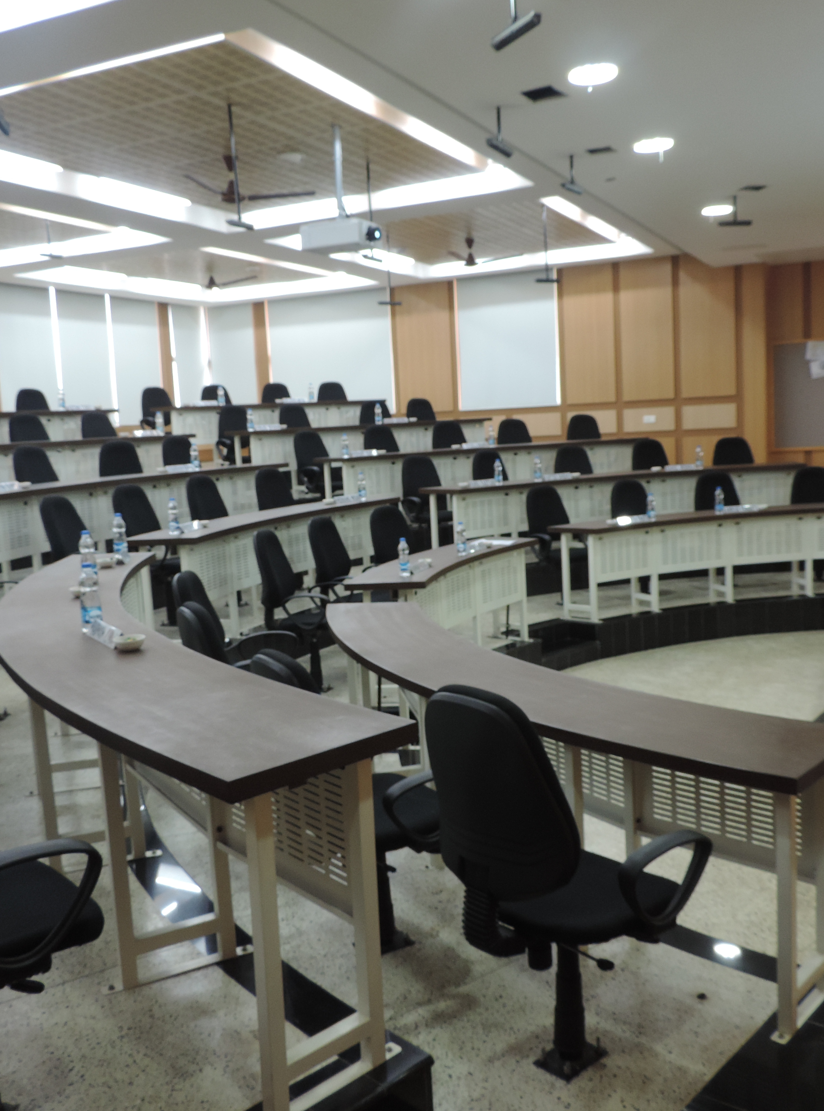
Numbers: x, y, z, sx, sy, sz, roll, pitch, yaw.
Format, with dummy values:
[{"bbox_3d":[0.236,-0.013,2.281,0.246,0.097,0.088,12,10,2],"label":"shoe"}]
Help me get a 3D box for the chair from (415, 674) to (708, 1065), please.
[{"bbox_3d":[0.370,0.782,2.538,0.580,1.010,0.580,-8,9,-38],"label":"chair"}]

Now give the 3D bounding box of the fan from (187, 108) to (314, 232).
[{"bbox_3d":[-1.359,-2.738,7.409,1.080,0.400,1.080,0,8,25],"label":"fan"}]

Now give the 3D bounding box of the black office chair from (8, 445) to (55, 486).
[{"bbox_3d":[-2.860,-0.379,8.322,0.630,1.040,0.600,0,8,18],"label":"black office chair"}]

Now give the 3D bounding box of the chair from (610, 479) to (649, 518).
[{"bbox_3d":[2.204,-0.194,9.700,0.600,1.040,0.630,-7,8,-28],"label":"chair"}]

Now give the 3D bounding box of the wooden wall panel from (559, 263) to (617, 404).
[{"bbox_3d":[2.287,-2.825,13.171,0.649,1.730,0.040,1,8,26],"label":"wooden wall panel"}]

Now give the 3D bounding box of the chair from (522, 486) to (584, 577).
[{"bbox_3d":[1.265,-0.079,8.810,0.580,1.010,0.580,-7,8,-31],"label":"chair"}]

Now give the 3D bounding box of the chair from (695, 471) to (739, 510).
[{"bbox_3d":[2.842,-0.228,9.310,0.580,1.010,0.580,-4,7,-8],"label":"chair"}]

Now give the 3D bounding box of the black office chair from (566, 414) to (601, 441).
[{"bbox_3d":[2.048,-1.110,11.800,0.580,1.010,0.580,-4,7,-7],"label":"black office chair"}]

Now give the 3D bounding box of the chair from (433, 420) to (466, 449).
[{"bbox_3d":[0.562,-1.022,11.891,0.600,1.040,0.630,-8,9,-36],"label":"chair"}]

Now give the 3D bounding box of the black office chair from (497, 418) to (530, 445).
[{"bbox_3d":[1.242,-1.040,11.600,0.580,1.010,0.580,-5,7,-19],"label":"black office chair"}]

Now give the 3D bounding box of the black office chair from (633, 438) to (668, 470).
[{"bbox_3d":[2.565,-0.685,10.731,0.600,1.032,0.600,-4,7,-7],"label":"black office chair"}]

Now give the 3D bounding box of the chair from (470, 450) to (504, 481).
[{"bbox_3d":[0.899,-0.529,10.244,0.600,1.032,0.600,-7,8,-25],"label":"chair"}]

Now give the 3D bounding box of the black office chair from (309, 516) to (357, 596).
[{"bbox_3d":[-0.383,0.244,7.220,0.600,1.032,0.600,0,8,26],"label":"black office chair"}]

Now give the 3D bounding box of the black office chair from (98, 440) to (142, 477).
[{"bbox_3d":[-2.401,-0.483,8.809,0.580,1.010,0.580,-8,8,-35],"label":"black office chair"}]

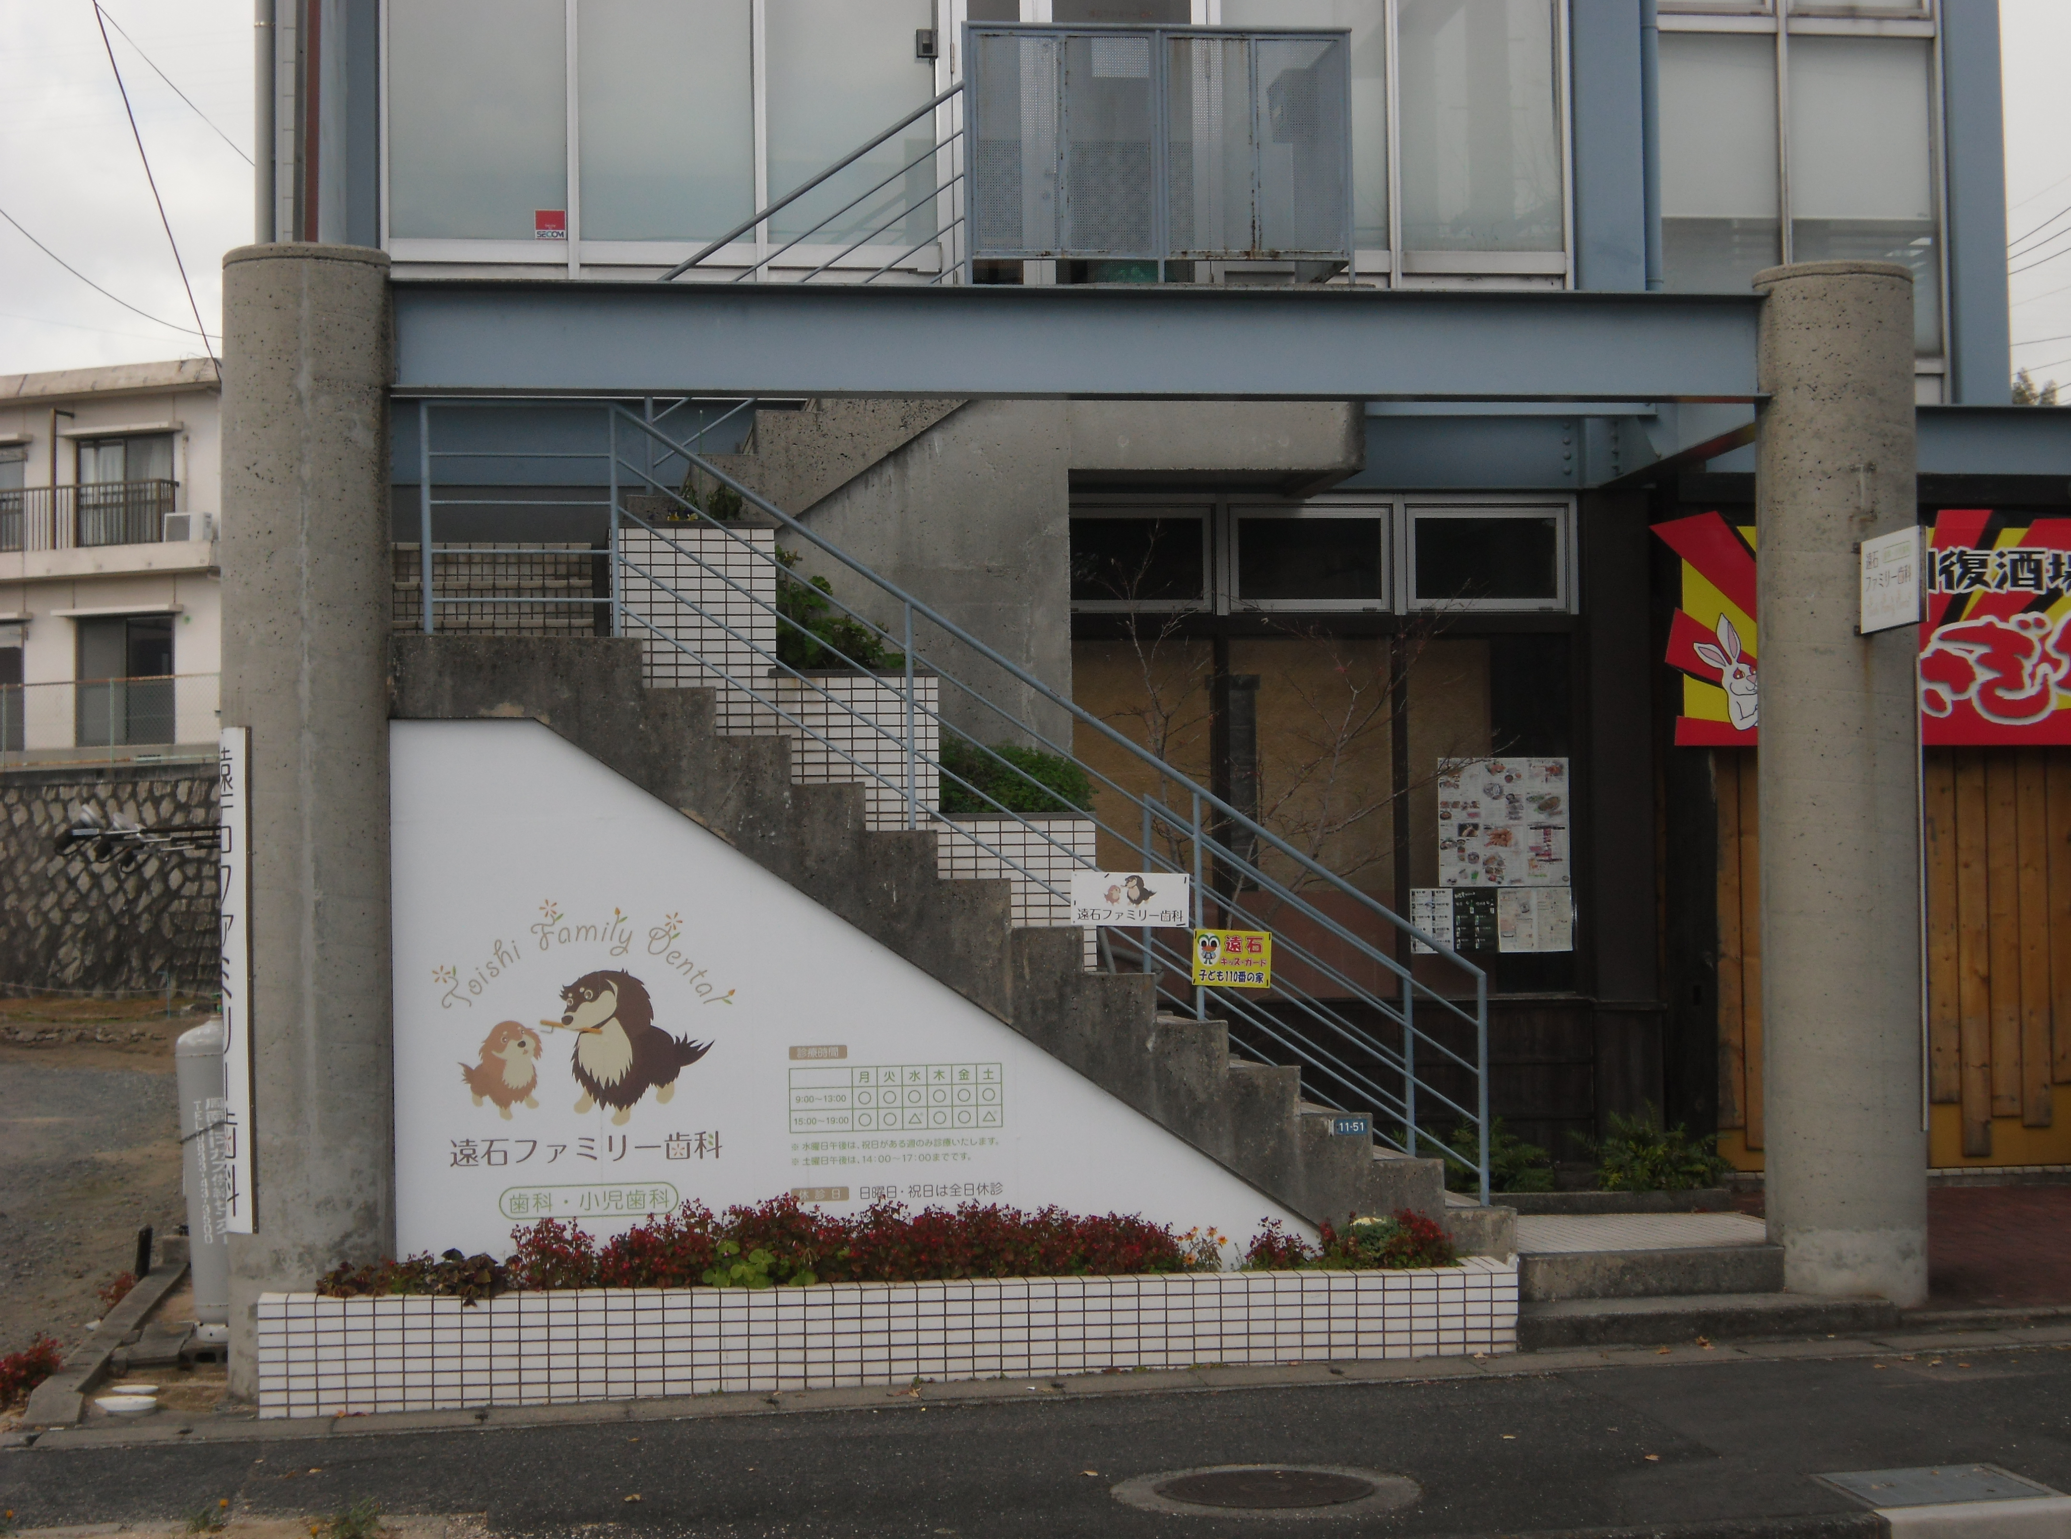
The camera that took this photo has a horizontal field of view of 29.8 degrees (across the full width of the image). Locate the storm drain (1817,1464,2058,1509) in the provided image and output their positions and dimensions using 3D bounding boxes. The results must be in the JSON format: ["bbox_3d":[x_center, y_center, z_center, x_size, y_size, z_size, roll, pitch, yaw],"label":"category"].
[{"bbox_3d":[2.580,2.076,11.165,0.536,0.040,0.557,-2,-1,-9],"label":"storm drain"}]

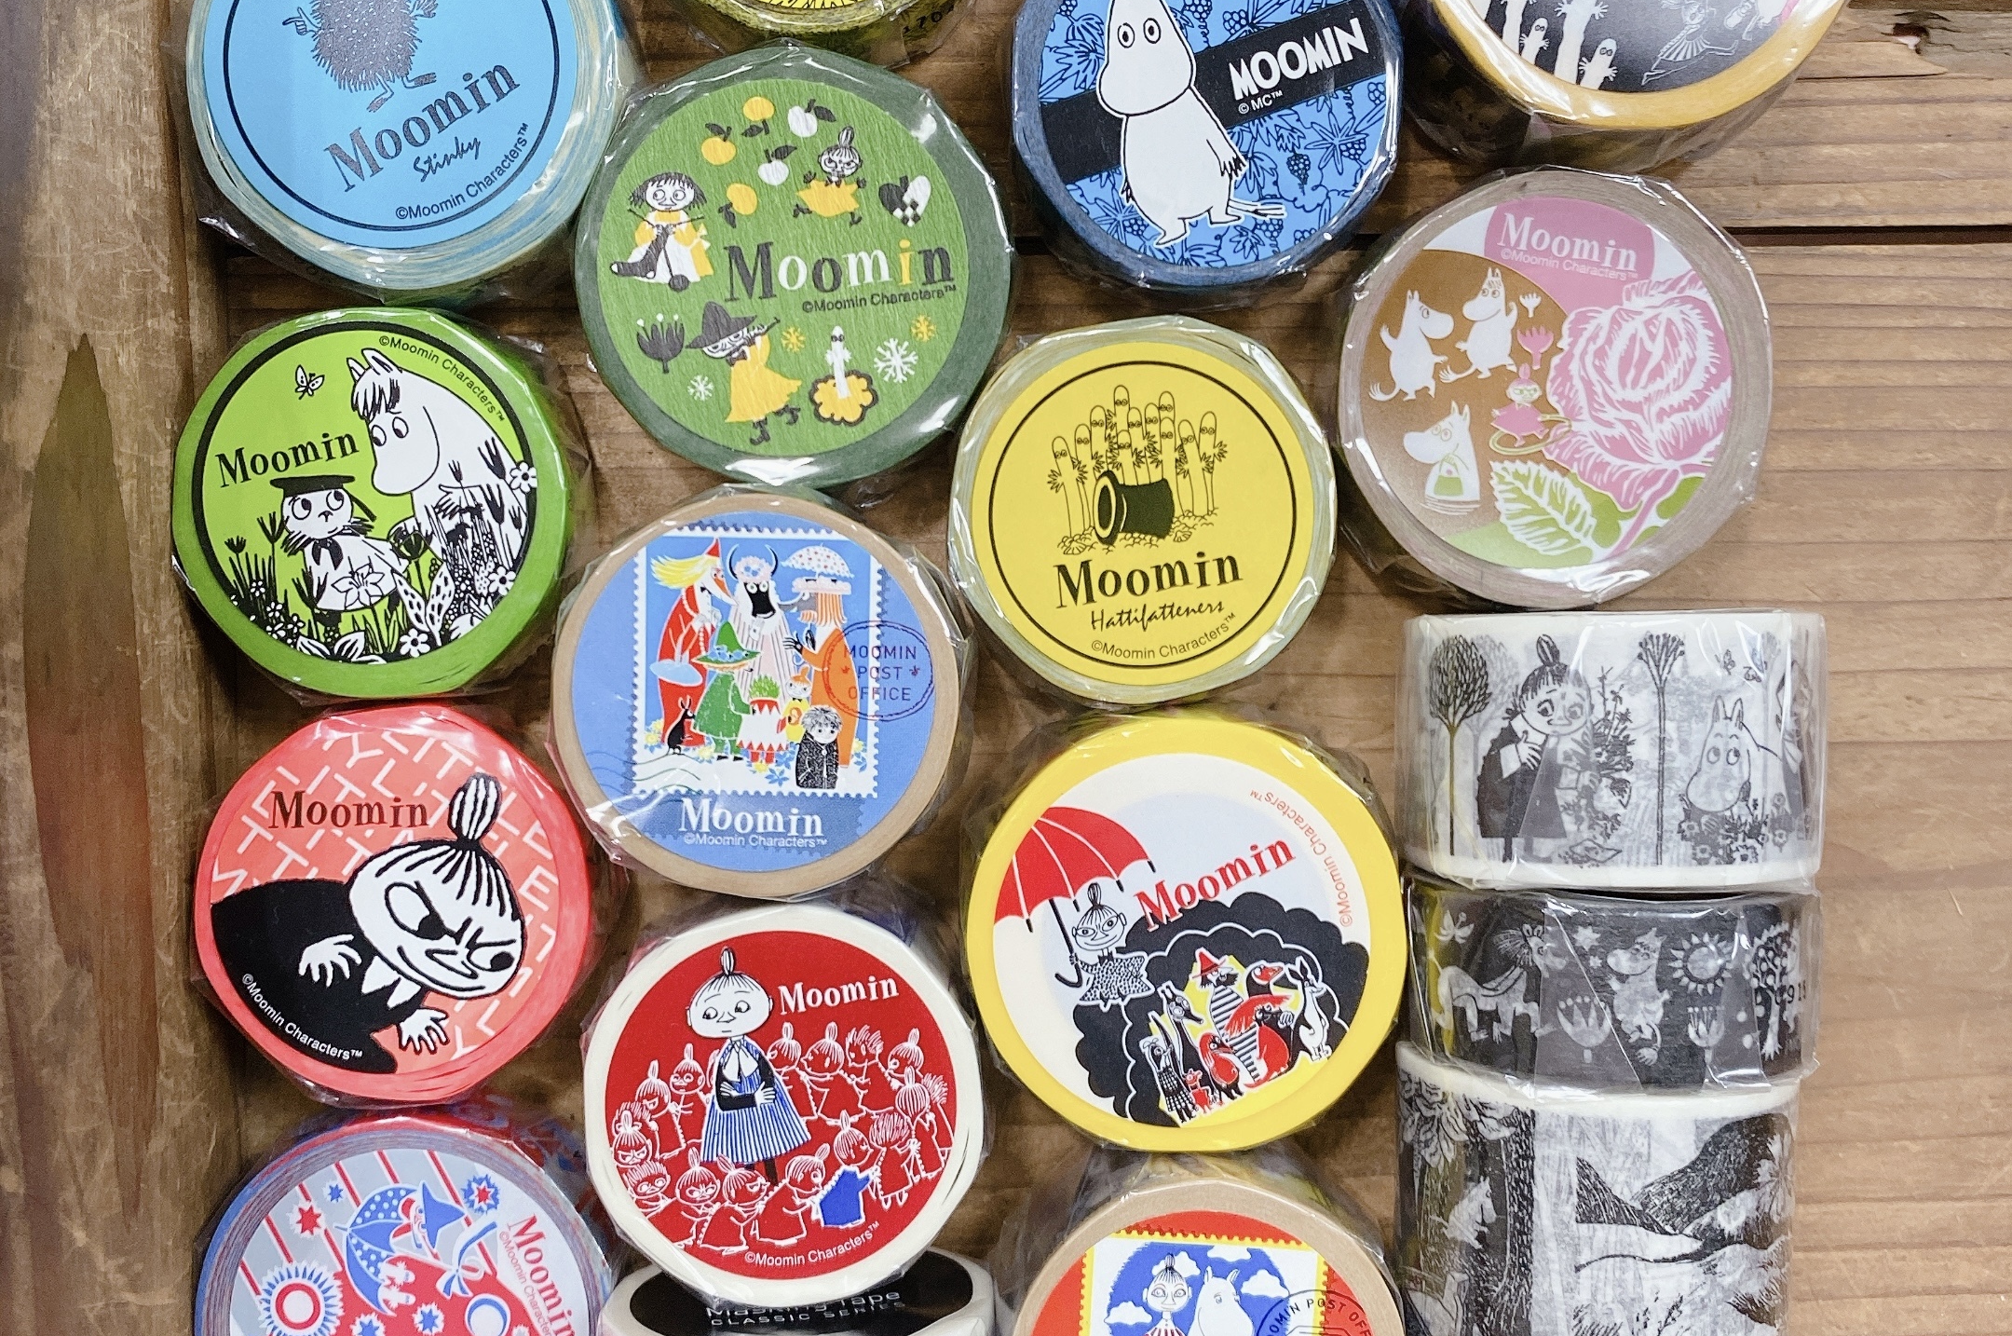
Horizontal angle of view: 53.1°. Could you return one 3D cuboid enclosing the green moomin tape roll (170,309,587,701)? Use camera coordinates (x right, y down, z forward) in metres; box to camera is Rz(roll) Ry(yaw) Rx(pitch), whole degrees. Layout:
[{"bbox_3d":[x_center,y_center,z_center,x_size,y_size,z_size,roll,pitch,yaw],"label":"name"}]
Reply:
[{"bbox_3d":[-0.081,-0.021,0.266,0.050,0.018,0.050,0,90,0],"label":"green moomin tape roll"}]

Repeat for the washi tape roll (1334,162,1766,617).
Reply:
[{"bbox_3d":[0.069,-0.035,0.264,0.054,0.022,0.054,0,90,0],"label":"washi tape roll"}]

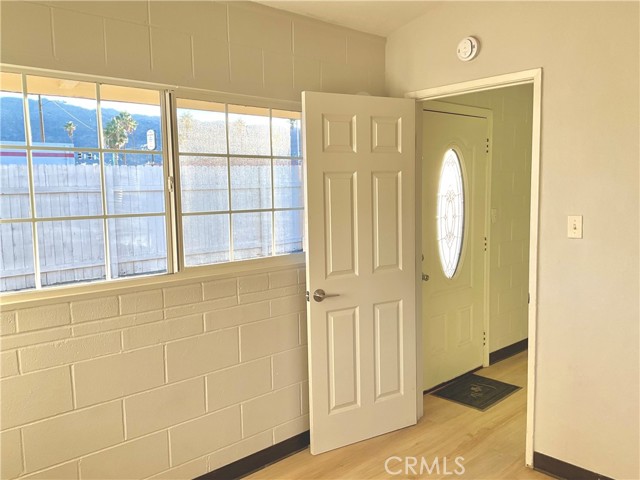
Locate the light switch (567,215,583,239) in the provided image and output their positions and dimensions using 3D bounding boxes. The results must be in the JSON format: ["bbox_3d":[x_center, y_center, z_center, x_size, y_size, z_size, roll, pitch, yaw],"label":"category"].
[{"bbox_3d":[1.243,-0.060,2.616,0.013,0.115,0.071,-6,7,-42],"label":"light switch"}]

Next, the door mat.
[{"bbox_3d":[1.166,1.118,3.980,0.585,0.010,0.450,-6,7,-42],"label":"door mat"}]

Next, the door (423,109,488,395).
[{"bbox_3d":[0.996,0.077,4.091,0.914,2.030,0.050,-6,7,-42],"label":"door"}]

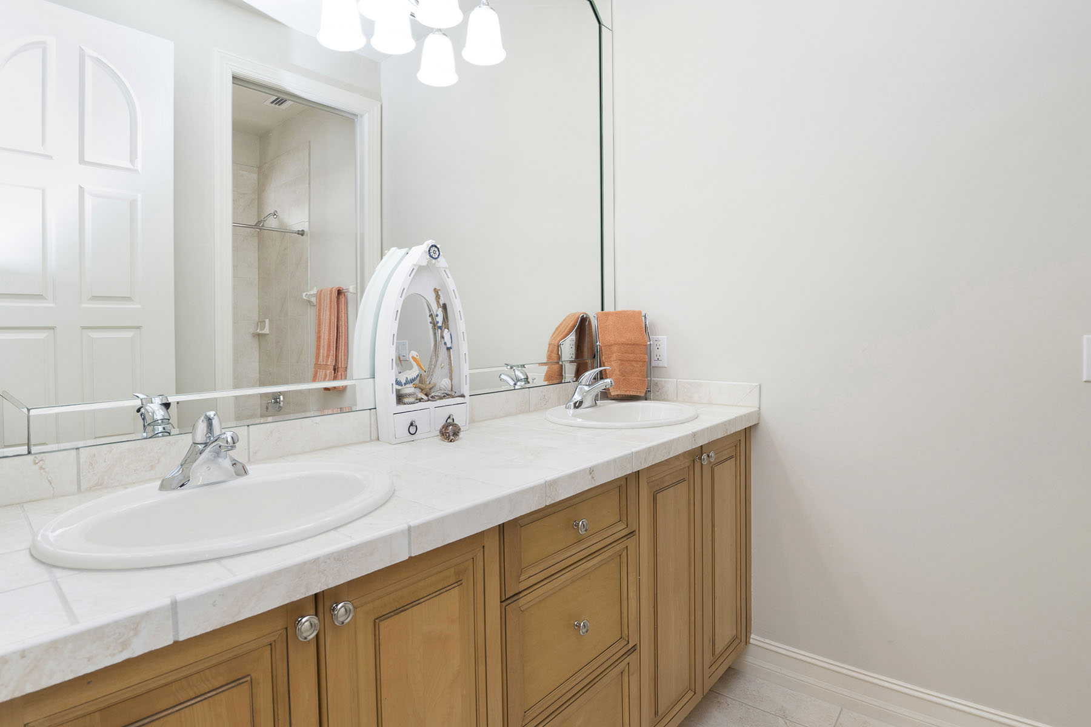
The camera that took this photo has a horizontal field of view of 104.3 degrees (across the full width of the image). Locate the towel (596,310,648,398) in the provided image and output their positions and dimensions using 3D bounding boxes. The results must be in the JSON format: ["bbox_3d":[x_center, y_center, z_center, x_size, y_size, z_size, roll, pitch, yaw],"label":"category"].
[{"bbox_3d":[0.276,-0.037,1.545,0.168,0.310,0.150,-1,2,0],"label":"towel"}]

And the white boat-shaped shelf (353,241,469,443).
[{"bbox_3d":[-0.303,-0.062,1.053,0.086,0.478,0.207,1,3,45],"label":"white boat-shaped shelf"}]

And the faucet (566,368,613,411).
[{"bbox_3d":[0.148,0.076,1.325,0.152,0.130,0.152,1,3,45],"label":"faucet"}]

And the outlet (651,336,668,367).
[{"bbox_3d":[0.422,-0.043,1.586,0.071,0.115,0.010,1,3,45],"label":"outlet"}]

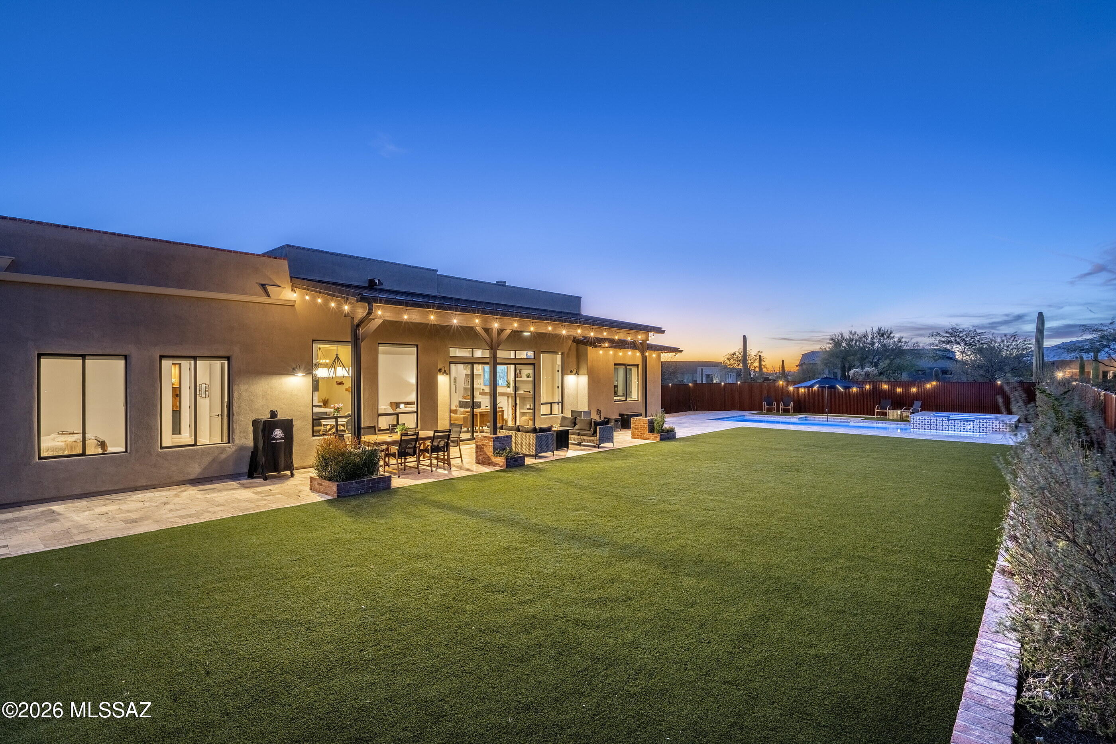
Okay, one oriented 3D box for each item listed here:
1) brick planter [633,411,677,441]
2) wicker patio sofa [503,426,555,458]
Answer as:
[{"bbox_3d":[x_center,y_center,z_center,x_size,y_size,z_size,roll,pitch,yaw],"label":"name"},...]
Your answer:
[{"bbox_3d":[3.301,1.826,18.132,1.060,0.930,1.050,-1,-1,41],"label":"brick planter"},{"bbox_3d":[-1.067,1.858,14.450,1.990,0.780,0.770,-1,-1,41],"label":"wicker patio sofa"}]

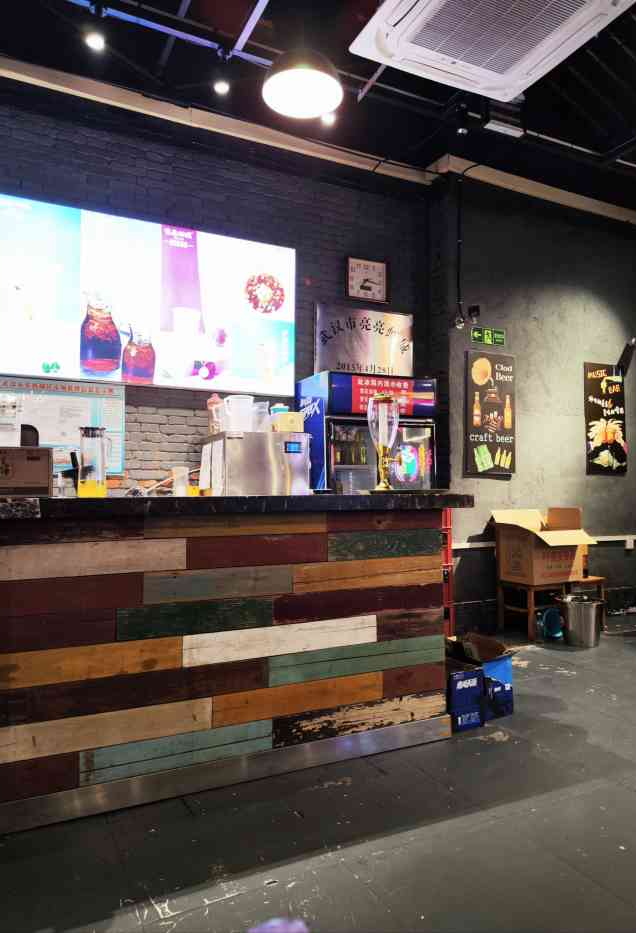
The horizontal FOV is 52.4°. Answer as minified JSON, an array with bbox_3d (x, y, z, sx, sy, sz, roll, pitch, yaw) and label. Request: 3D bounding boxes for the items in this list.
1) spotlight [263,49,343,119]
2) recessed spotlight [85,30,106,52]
[{"bbox_3d":[-0.068,-1.769,2.915,0.360,0.220,0.360,0,-2,0],"label":"spotlight"},{"bbox_3d":[-1.136,-2.170,3.304,0.100,0.090,0.100,1,-2,-26],"label":"recessed spotlight"}]

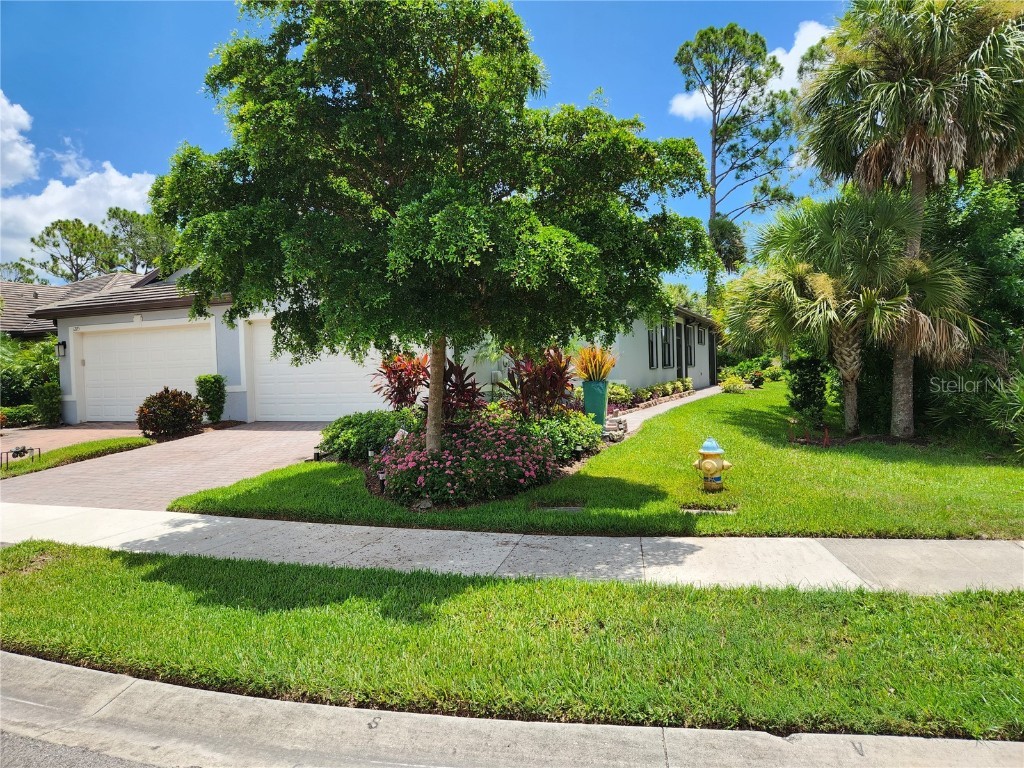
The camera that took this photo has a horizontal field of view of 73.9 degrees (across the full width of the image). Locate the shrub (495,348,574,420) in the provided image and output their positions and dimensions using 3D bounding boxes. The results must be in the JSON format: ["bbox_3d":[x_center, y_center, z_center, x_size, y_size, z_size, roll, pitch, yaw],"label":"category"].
[{"bbox_3d":[0.411,0.068,11.313,1.300,1.350,1.200,-2,1,0],"label":"shrub"}]

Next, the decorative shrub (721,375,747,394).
[{"bbox_3d":[7.922,0.071,24.307,0.950,0.750,0.950,-1,1,23],"label":"decorative shrub"}]

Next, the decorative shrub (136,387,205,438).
[{"bbox_3d":[-7.462,0.648,14.910,1.450,1.100,1.400,-1,1,23],"label":"decorative shrub"}]

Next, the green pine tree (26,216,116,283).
[{"bbox_3d":[-36.043,-6.626,56.130,7.600,14.000,7.400,-1,1,23],"label":"green pine tree"}]

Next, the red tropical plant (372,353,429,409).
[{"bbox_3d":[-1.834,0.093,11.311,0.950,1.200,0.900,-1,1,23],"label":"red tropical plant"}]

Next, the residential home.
[{"bbox_3d":[-1.589,-2.123,26.351,16.100,5.400,23.650,-1,1,23],"label":"residential home"}]

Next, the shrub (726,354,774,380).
[{"bbox_3d":[12.291,-0.717,35.014,2.400,1.500,2.200,-1,1,23],"label":"shrub"}]

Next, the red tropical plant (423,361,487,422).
[{"bbox_3d":[-0.911,0.245,11.012,1.050,1.250,1.000,-2,1,0],"label":"red tropical plant"}]

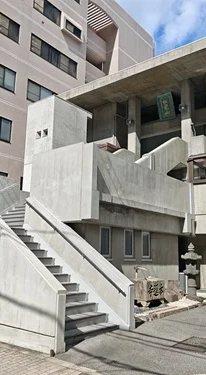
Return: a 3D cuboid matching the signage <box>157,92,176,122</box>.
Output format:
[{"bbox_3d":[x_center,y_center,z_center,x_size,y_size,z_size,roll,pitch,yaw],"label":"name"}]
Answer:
[{"bbox_3d":[3.357,-4.334,17.714,0.890,1.340,0.130,-8,-2,38],"label":"signage"}]

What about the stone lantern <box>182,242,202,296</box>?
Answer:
[{"bbox_3d":[3.291,3.041,12.390,0.671,1.913,0.671,-8,-14,38],"label":"stone lantern"}]

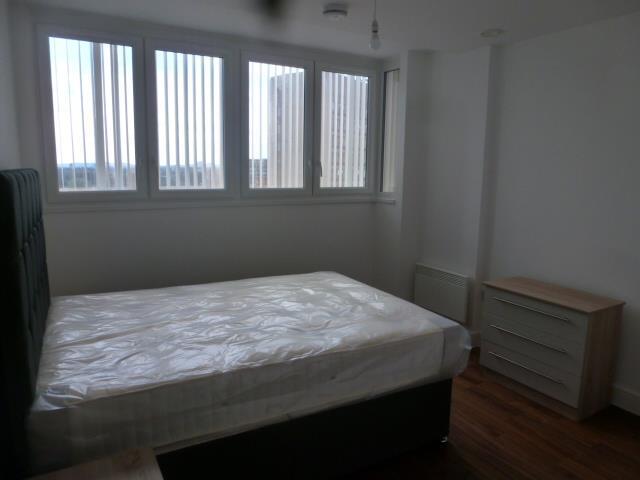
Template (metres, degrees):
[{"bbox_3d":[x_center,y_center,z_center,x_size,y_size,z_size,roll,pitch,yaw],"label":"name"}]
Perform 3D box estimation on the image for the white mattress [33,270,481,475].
[{"bbox_3d":[-0.425,0.549,2.531,1.960,0.290,1.400,-4,10,-27],"label":"white mattress"}]

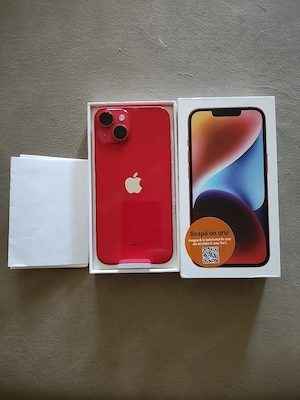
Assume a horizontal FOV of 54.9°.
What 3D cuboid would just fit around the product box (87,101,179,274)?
[{"bbox_3d":[-0.015,-0.012,0.279,0.083,0.025,0.157,-1,88,0],"label":"product box"}]

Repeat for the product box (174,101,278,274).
[{"bbox_3d":[0.070,-0.012,0.273,0.087,0.027,0.163,-1,88,0],"label":"product box"}]

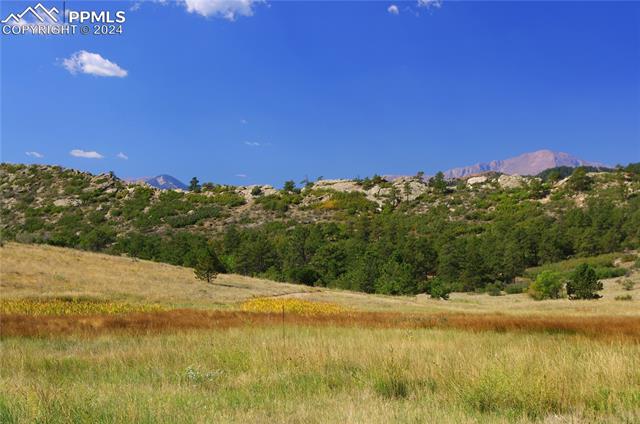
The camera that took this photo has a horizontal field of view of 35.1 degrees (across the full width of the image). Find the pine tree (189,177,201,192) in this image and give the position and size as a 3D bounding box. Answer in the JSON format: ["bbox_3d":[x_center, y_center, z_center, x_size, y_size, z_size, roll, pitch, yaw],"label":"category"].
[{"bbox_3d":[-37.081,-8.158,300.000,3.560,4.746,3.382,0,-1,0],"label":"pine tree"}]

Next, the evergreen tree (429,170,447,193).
[{"bbox_3d":[34.053,-8.631,290.000,5.592,6.251,5.312,0,-1,0],"label":"evergreen tree"}]

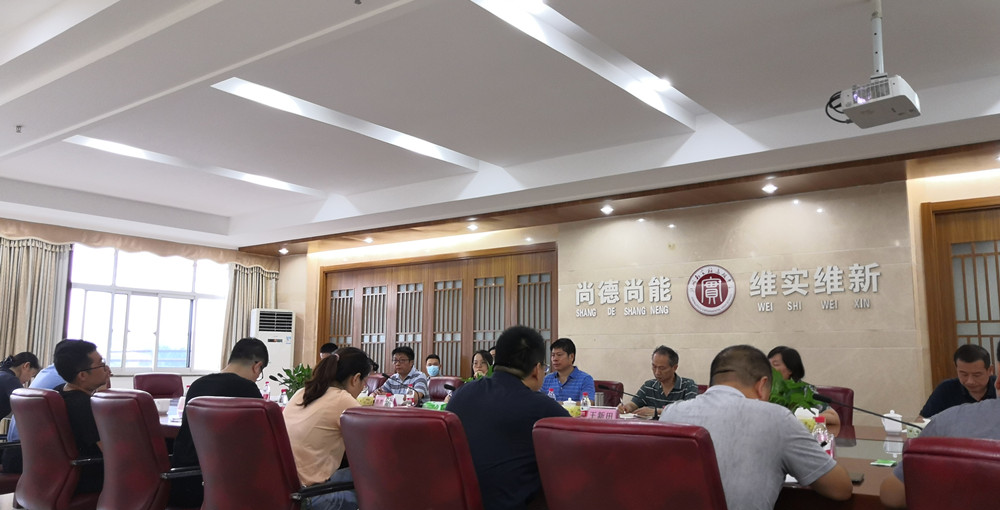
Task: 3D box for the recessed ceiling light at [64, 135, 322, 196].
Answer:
[{"bbox_3d":[-2.400,-0.765,6.789,0.252,0.100,2.568,-6,-10,37],"label":"recessed ceiling light"}]

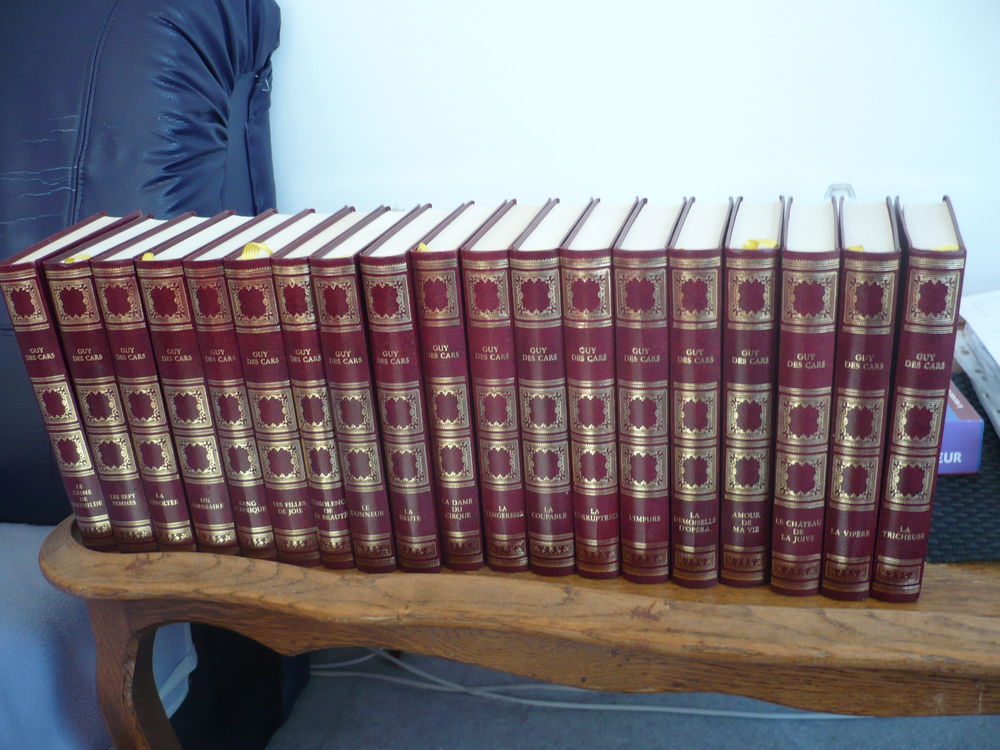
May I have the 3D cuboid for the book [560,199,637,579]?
[{"bbox_3d":[0.069,0.004,0.645,0.028,0.206,0.139,1,21,14],"label":"book"}]

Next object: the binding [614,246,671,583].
[{"bbox_3d":[0.096,0.005,0.626,0.028,0.202,0.136,2,22,15],"label":"binding"}]

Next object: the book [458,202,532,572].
[{"bbox_3d":[0.013,0.003,0.647,0.026,0.202,0.136,2,22,14],"label":"book"}]

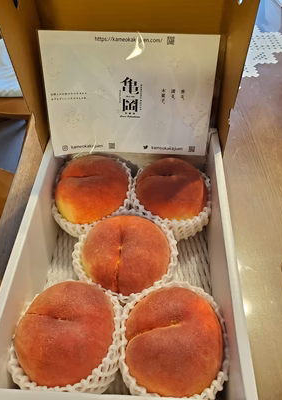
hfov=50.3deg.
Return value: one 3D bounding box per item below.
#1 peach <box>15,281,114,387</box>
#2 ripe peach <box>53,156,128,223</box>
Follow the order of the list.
[{"bbox_3d":[-0.072,0.128,0.292,0.094,0.087,0.094,1,55,4],"label":"peach"},{"bbox_3d":[-0.062,-0.012,0.389,0.095,0.087,0.095,1,55,4],"label":"ripe peach"}]

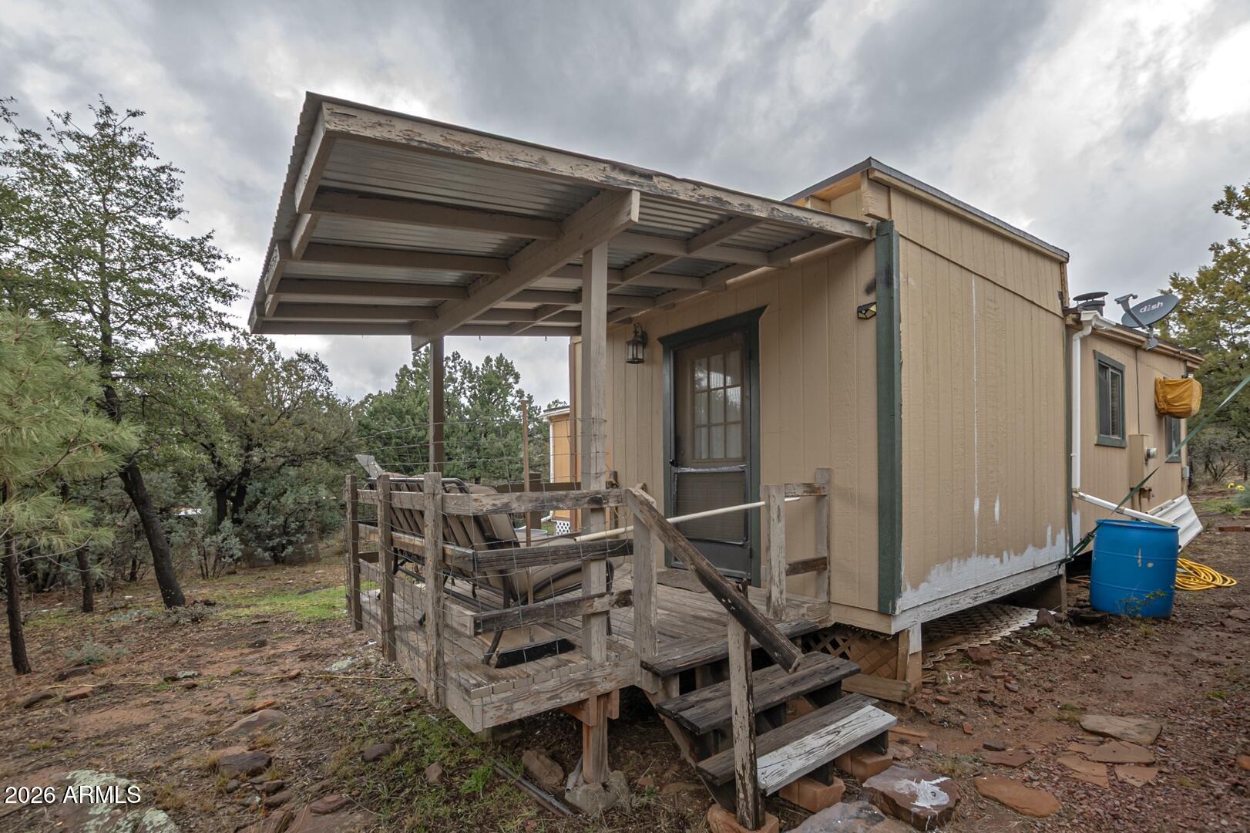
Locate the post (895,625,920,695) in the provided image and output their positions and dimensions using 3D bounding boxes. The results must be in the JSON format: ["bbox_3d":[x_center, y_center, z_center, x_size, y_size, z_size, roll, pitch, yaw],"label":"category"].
[{"bbox_3d":[1.791,1.546,3.314,0.100,0.400,0.120,4,-5,-36],"label":"post"}]

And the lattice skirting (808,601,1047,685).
[{"bbox_3d":[2.647,1.657,4.369,2.870,0.400,0.780,4,-5,-36],"label":"lattice skirting"}]

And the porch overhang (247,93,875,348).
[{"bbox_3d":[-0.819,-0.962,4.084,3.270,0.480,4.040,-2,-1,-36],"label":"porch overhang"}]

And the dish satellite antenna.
[{"bbox_3d":[6.674,-1.217,6.650,0.570,0.670,0.560,1,-4,-8],"label":"dish satellite antenna"}]

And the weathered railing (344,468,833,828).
[{"bbox_3d":[-0.354,1.129,3.786,2.580,1.570,3.500,4,-5,-36],"label":"weathered railing"}]

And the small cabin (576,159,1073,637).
[{"bbox_3d":[1.870,-0.028,5.939,3.700,3.130,4.200,4,-5,-36],"label":"small cabin"}]

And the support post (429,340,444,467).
[{"bbox_3d":[-1.691,0.328,4.674,0.090,2.050,0.090,1,-3,-36],"label":"support post"}]

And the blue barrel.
[{"bbox_3d":[4.998,1.468,5.120,0.600,0.820,0.600,4,-1,-36],"label":"blue barrel"}]

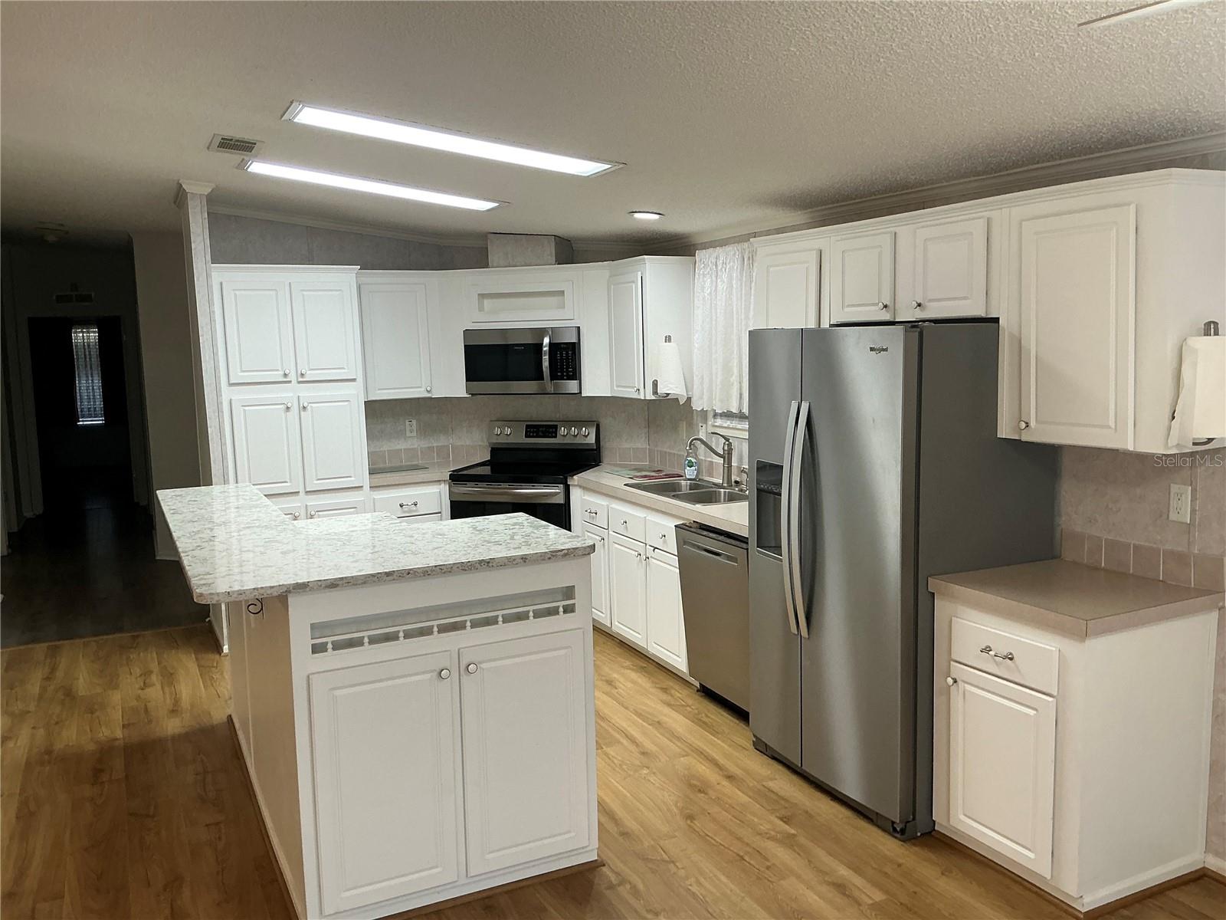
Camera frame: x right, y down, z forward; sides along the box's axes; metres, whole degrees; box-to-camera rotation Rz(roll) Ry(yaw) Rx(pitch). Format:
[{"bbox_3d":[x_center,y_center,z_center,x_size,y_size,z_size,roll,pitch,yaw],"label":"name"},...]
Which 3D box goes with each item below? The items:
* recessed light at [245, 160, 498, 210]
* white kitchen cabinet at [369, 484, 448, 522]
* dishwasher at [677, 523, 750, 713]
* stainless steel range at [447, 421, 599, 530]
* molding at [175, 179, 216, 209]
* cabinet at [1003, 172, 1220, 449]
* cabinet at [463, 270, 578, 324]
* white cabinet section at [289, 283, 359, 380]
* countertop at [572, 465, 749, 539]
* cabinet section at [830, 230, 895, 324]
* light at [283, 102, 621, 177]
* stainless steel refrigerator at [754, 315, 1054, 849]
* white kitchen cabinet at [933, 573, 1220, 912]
[{"bbox_3d":[-1.208,-1.416,5.091,1.320,0.060,0.330,2,5,-27],"label":"recessed light"},{"bbox_3d":[-1.390,0.547,6.475,0.480,0.870,0.620,-5,8,-27],"label":"white kitchen cabinet"},{"bbox_3d":[0.719,0.708,4.742,0.595,0.810,0.595,-5,7,-25],"label":"dishwasher"},{"bbox_3d":[-0.544,0.382,6.357,0.765,1.190,0.700,1,8,18],"label":"stainless steel range"},{"bbox_3d":[-2.377,-1.495,5.625,0.190,0.095,0.680,-5,8,-27],"label":"molding"},{"bbox_3d":[1.592,-0.453,3.155,0.330,0.793,0.625,-5,7,-25],"label":"cabinet"},{"bbox_3d":[-0.514,-1.026,6.271,0.770,0.326,0.330,1,7,19],"label":"cabinet"},{"bbox_3d":[-1.775,-0.766,5.989,0.350,0.576,0.400,-5,8,-26],"label":"white cabinet section"},{"bbox_3d":[0.409,0.185,5.379,0.648,0.050,2.400,-5,8,-27],"label":"countertop"},{"bbox_3d":[1.135,-0.738,4.061,0.320,0.344,0.387,-5,8,-26],"label":"cabinet section"},{"bbox_3d":[-0.620,-1.289,3.995,1.320,0.060,0.350,2,5,-27],"label":"light"},{"bbox_3d":[1.079,0.368,3.848,0.810,1.770,0.885,-5,8,-27],"label":"stainless steel refrigerator"},{"bbox_3d":[1.496,0.853,3.270,0.590,0.890,0.615,-5,7,-25],"label":"white kitchen cabinet"}]

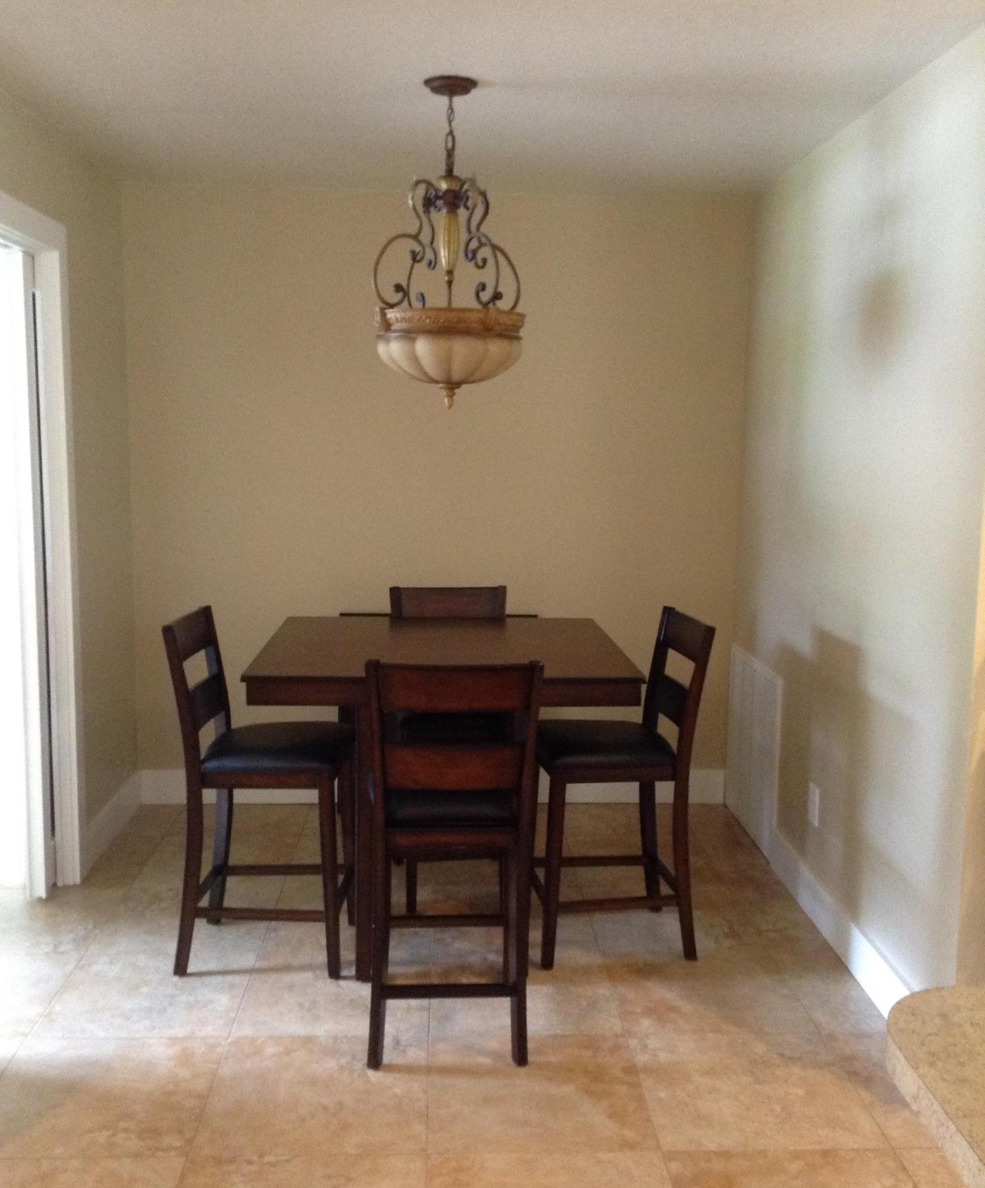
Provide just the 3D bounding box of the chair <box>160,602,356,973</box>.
[{"bbox_3d":[-0.650,0.555,3.669,0.490,1.000,0.415,1,8,1],"label":"chair"}]

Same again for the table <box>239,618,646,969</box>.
[{"bbox_3d":[-0.147,0.601,3.704,1.010,0.914,1.010,0,8,-3],"label":"table"}]

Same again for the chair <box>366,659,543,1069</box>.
[{"bbox_3d":[-0.107,0.624,3.221,0.415,1.000,0.490,0,8,-3],"label":"chair"}]

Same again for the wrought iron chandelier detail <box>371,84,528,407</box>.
[{"bbox_3d":[-0.113,-0.920,3.349,0.410,0.845,0.410,0,8,-3],"label":"wrought iron chandelier detail"}]

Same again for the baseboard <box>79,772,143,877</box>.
[{"bbox_3d":[-1.395,0.839,4.644,0.016,0.152,0.860,0,8,-3],"label":"baseboard"}]

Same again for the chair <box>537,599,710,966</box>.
[{"bbox_3d":[0.354,0.553,3.783,0.490,1.000,0.415,0,8,-7],"label":"chair"}]

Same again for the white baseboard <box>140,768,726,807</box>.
[{"bbox_3d":[-0.230,0.790,5.114,2.385,0.152,0.016,0,8,-3],"label":"white baseboard"}]

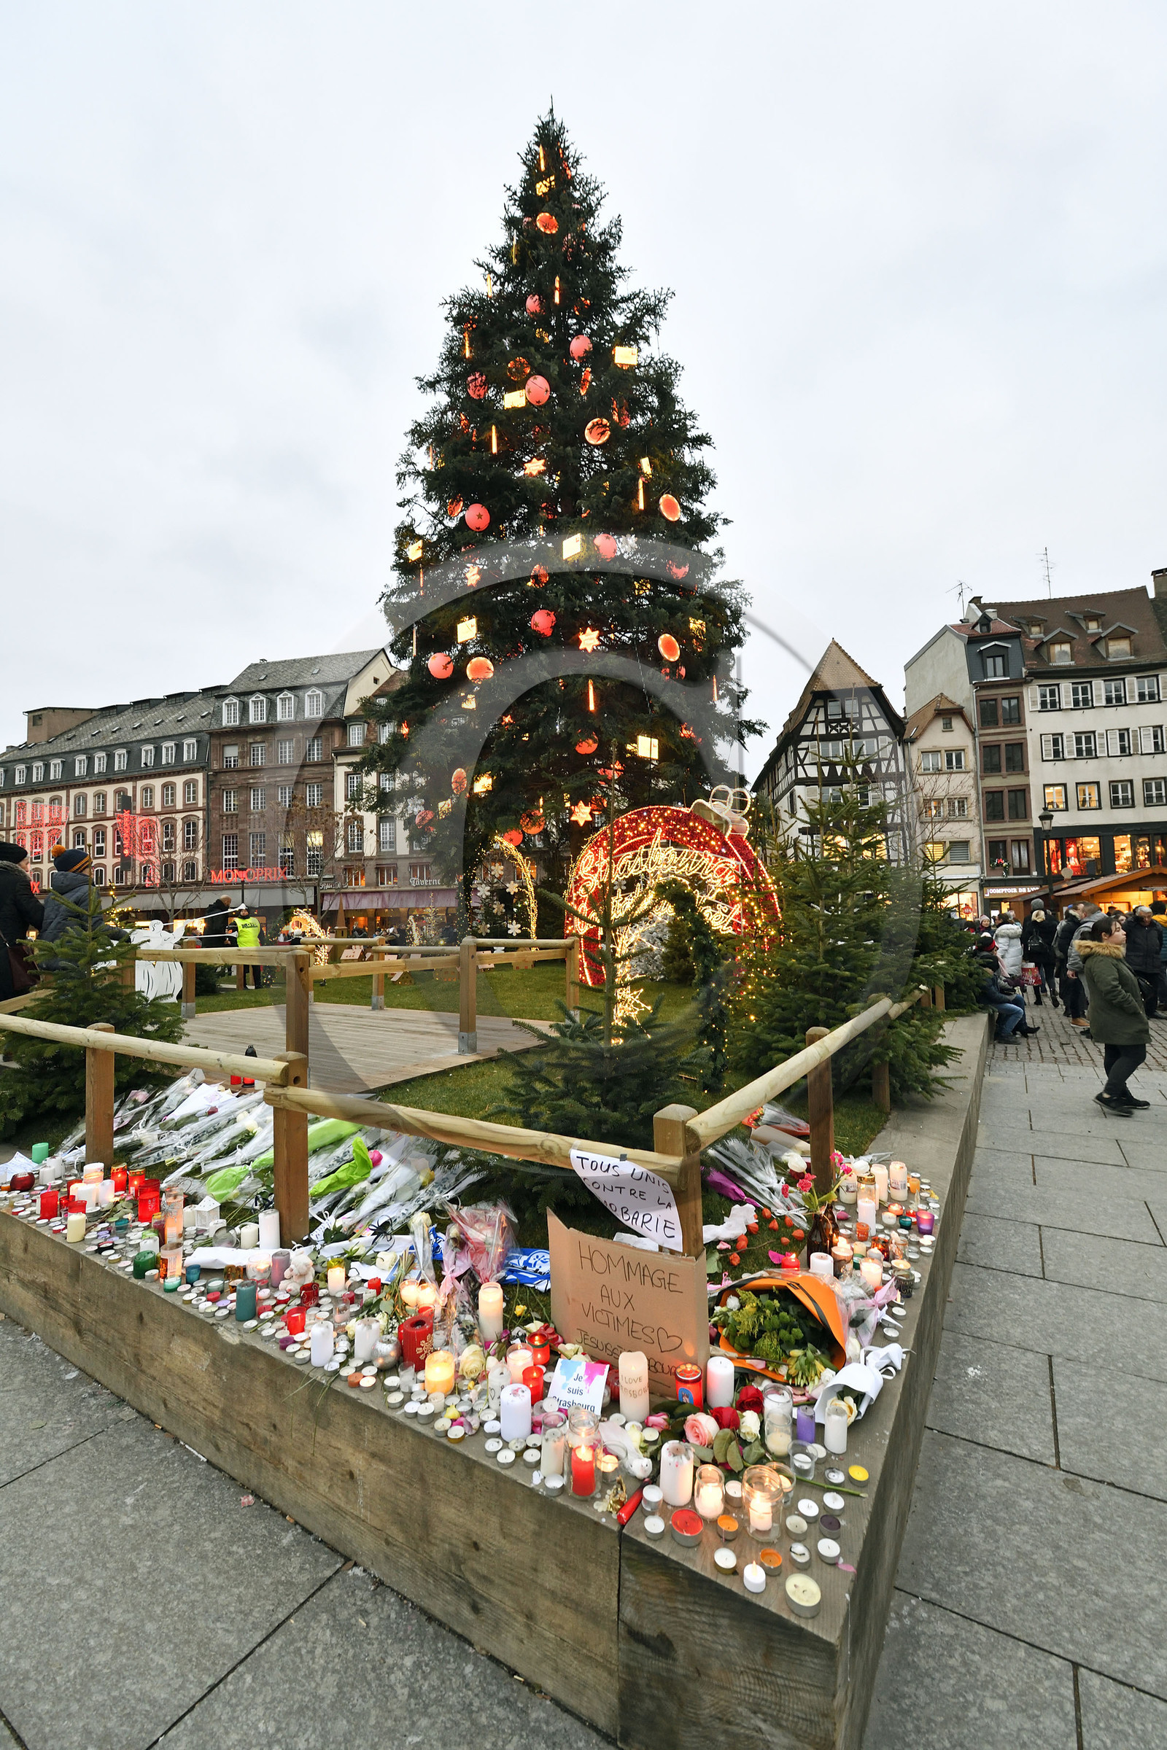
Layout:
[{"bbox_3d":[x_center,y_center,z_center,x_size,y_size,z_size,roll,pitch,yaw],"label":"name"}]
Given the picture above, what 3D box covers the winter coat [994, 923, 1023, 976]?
[{"bbox_3d":[7.381,1.296,11.800,0.480,0.930,0.350,-1,-3,-3],"label":"winter coat"}]

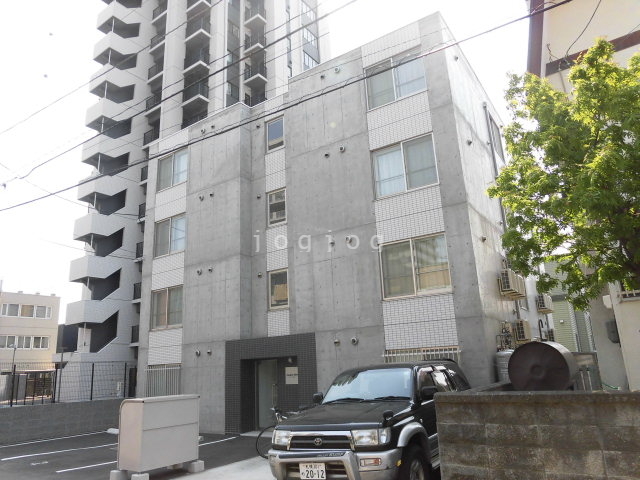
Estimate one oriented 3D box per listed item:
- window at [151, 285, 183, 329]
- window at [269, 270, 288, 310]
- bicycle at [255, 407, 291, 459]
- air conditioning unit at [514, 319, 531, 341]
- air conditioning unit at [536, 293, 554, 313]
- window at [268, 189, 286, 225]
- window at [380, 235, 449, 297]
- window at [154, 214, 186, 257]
[{"bbox_3d":[-5.152,2.308,15.034,1.690,1.360,0.120,-12,-18,32],"label":"window"},{"bbox_3d":[-1.196,1.466,13.159,0.780,1.160,0.120,-12,-18,32],"label":"window"},{"bbox_3d":[-0.479,3.981,9.236,1.680,1.020,0.570,2,-15,-16],"label":"bicycle"},{"bbox_3d":[5.353,2.376,11.717,0.240,0.540,0.800,-12,-18,32],"label":"air conditioning unit"},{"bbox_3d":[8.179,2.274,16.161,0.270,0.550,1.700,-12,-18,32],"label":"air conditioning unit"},{"bbox_3d":[-1.316,-0.973,13.808,0.780,1.160,0.120,-12,-18,32],"label":"window"},{"bbox_3d":[2.198,0.646,10.306,1.680,1.360,0.110,-12,-17,32],"label":"window"},{"bbox_3d":[-5.274,-0.112,15.680,1.690,1.360,0.120,-12,-18,32],"label":"window"}]

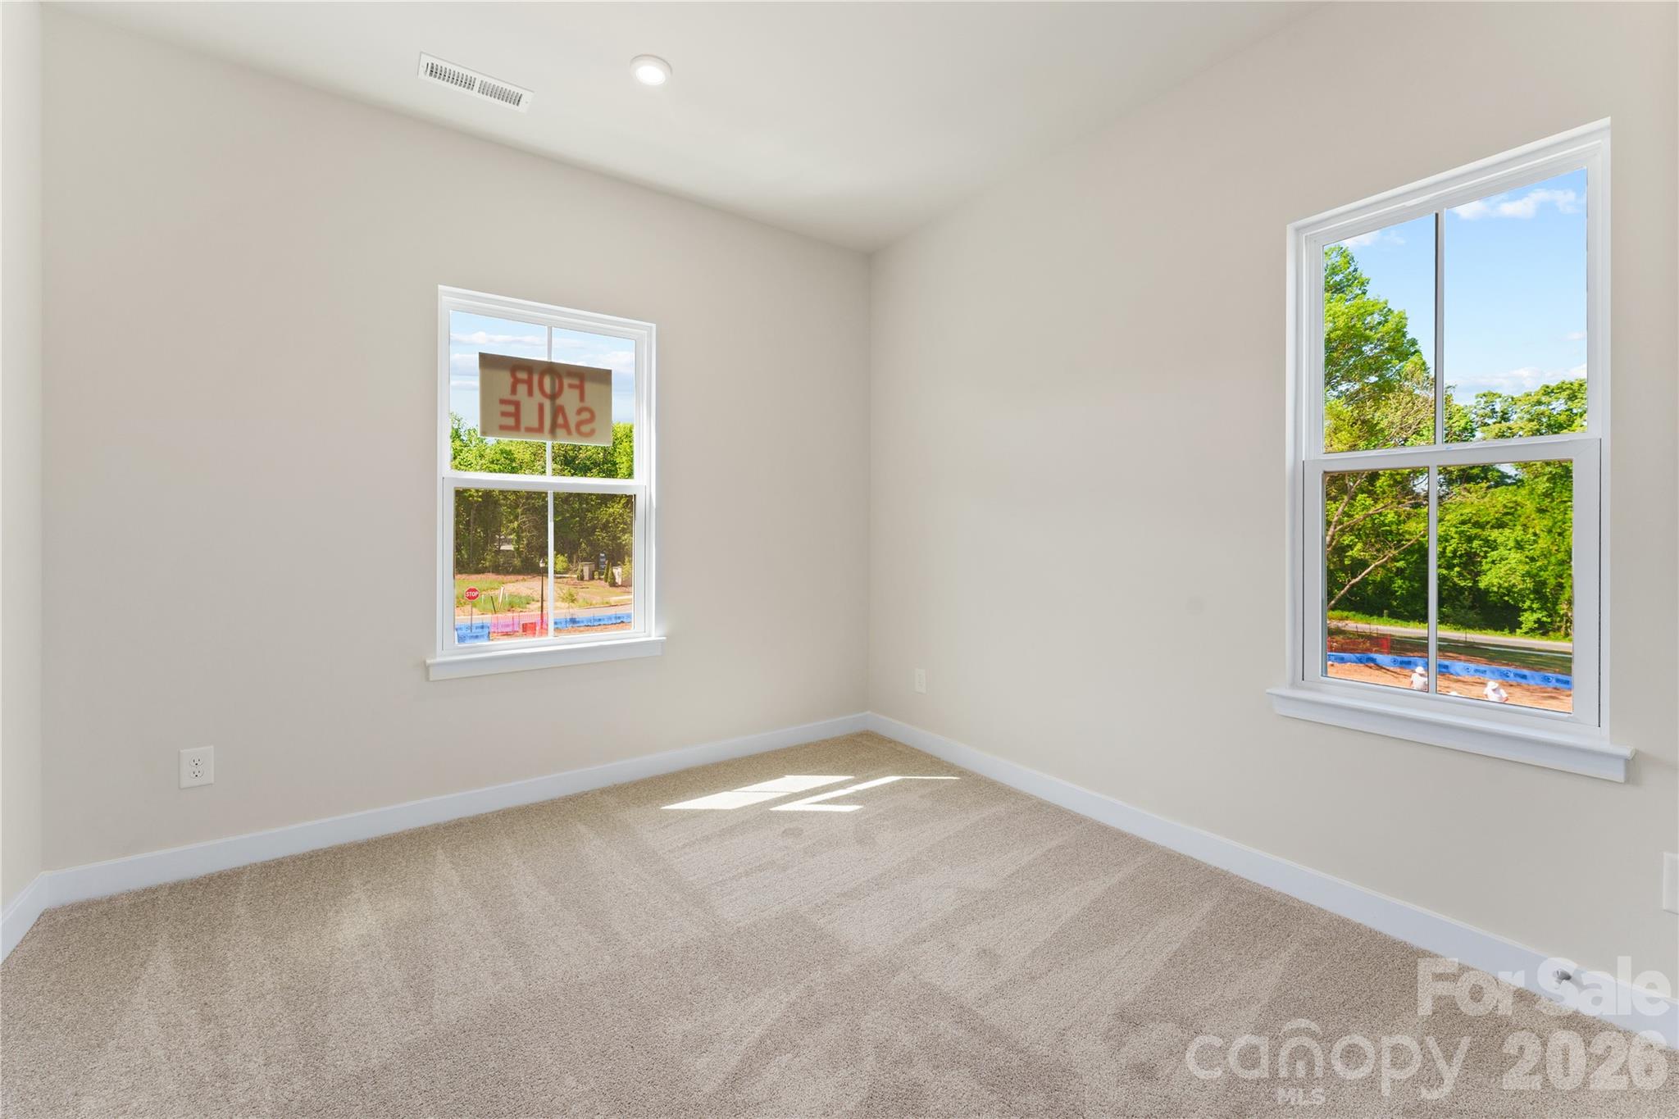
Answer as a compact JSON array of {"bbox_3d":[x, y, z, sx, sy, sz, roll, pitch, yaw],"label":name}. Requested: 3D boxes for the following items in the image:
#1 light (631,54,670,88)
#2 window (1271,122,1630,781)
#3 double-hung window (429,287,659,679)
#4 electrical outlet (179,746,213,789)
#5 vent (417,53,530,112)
[{"bbox_3d":[-0.644,-1.666,2.229,0.148,0.026,0.148,0,1,0],"label":"light"},{"bbox_3d":[1.637,-0.270,1.827,0.120,1.563,0.740,-1,2,-36],"label":"window"},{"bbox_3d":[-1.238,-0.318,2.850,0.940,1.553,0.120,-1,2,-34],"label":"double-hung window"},{"bbox_3d":[-2.158,0.699,2.193,0.080,0.126,0.010,-1,2,-34],"label":"electrical outlet"},{"bbox_3d":[-1.284,-1.674,2.314,0.348,0.020,0.150,-1,2,-34],"label":"vent"}]

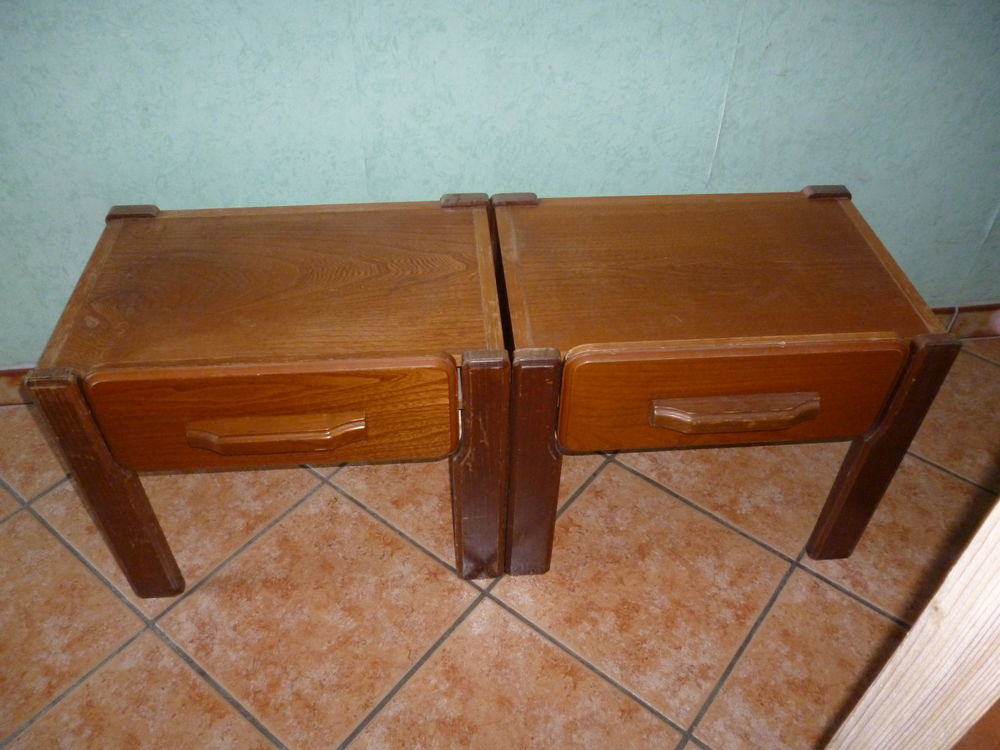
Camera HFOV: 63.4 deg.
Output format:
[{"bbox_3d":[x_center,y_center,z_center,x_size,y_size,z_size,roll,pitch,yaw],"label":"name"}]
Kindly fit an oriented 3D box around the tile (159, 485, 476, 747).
[{"bbox_3d":[-0.256,0.339,1.166,0.330,0.010,0.330,29,49,27],"label":"tile"}]

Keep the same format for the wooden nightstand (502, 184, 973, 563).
[{"bbox_3d":[0.265,0.021,1.193,0.528,0.432,0.402,-2,43,-3],"label":"wooden nightstand"}]

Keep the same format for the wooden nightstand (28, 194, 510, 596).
[{"bbox_3d":[-0.269,0.044,1.158,0.528,0.432,0.402,-3,43,-4],"label":"wooden nightstand"}]

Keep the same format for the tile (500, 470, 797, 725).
[{"bbox_3d":[0.214,0.306,1.210,0.330,0.010,0.330,29,49,27],"label":"tile"}]

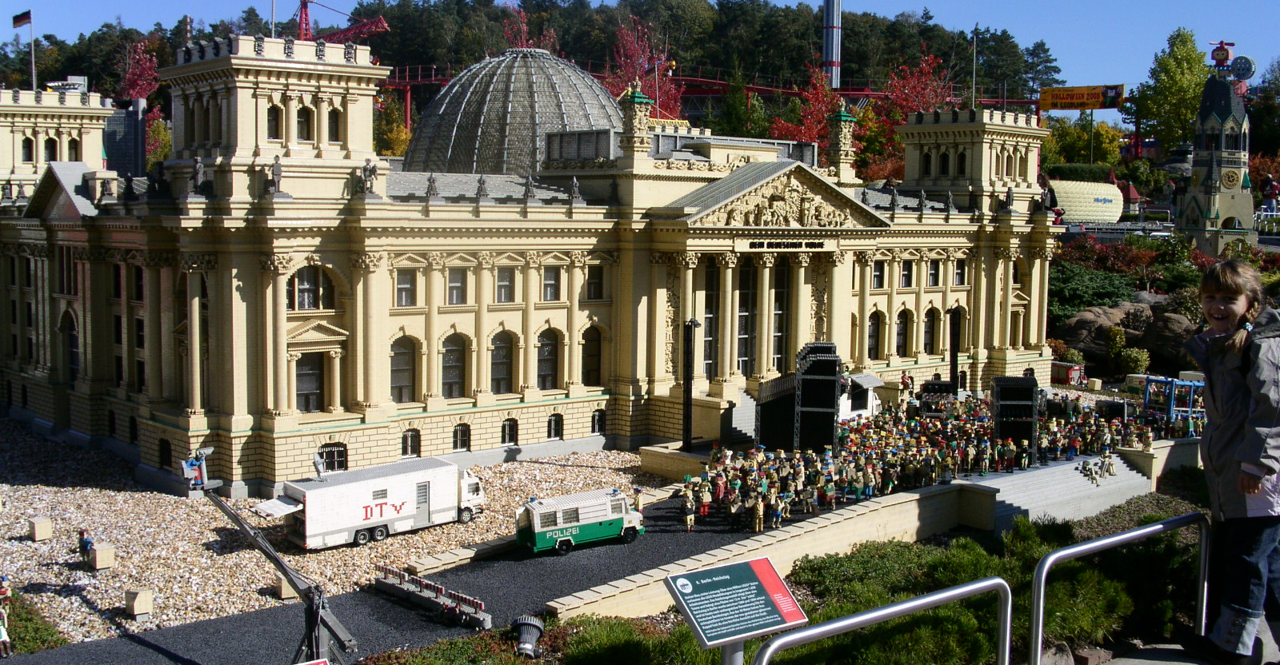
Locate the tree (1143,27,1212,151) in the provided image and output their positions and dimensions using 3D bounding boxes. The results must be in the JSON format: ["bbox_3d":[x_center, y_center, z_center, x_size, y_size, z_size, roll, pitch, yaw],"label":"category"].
[{"bbox_3d":[14.573,-5.358,38.235,1.974,5.827,1.974,1,5,0],"label":"tree"}]

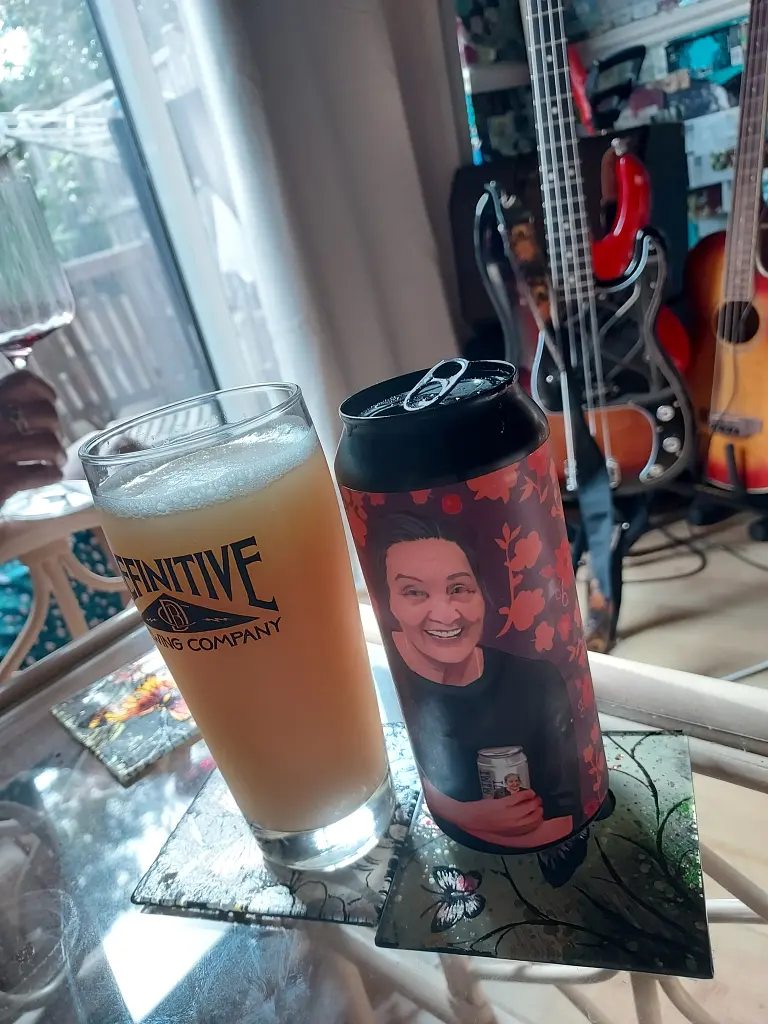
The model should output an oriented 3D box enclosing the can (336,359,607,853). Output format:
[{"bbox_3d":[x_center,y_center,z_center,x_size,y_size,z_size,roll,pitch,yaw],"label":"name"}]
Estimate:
[{"bbox_3d":[0.031,0.034,0.237,0.066,0.158,0.066,-8,23,18],"label":"can"}]

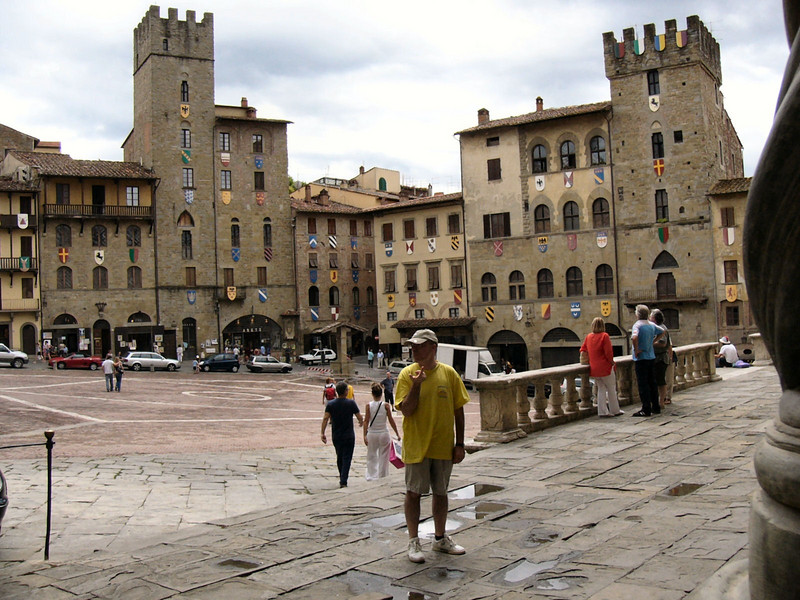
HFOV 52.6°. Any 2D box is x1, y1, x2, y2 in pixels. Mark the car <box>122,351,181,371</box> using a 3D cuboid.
[{"bbox_3d":[-20.692,5.136,67.379,4.720,1.470,1.810,-1,-2,-22],"label":"car"}]

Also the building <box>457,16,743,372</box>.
[{"bbox_3d":[19.363,-7.562,76.444,21.200,28.600,18.500,-4,-3,28],"label":"building"}]

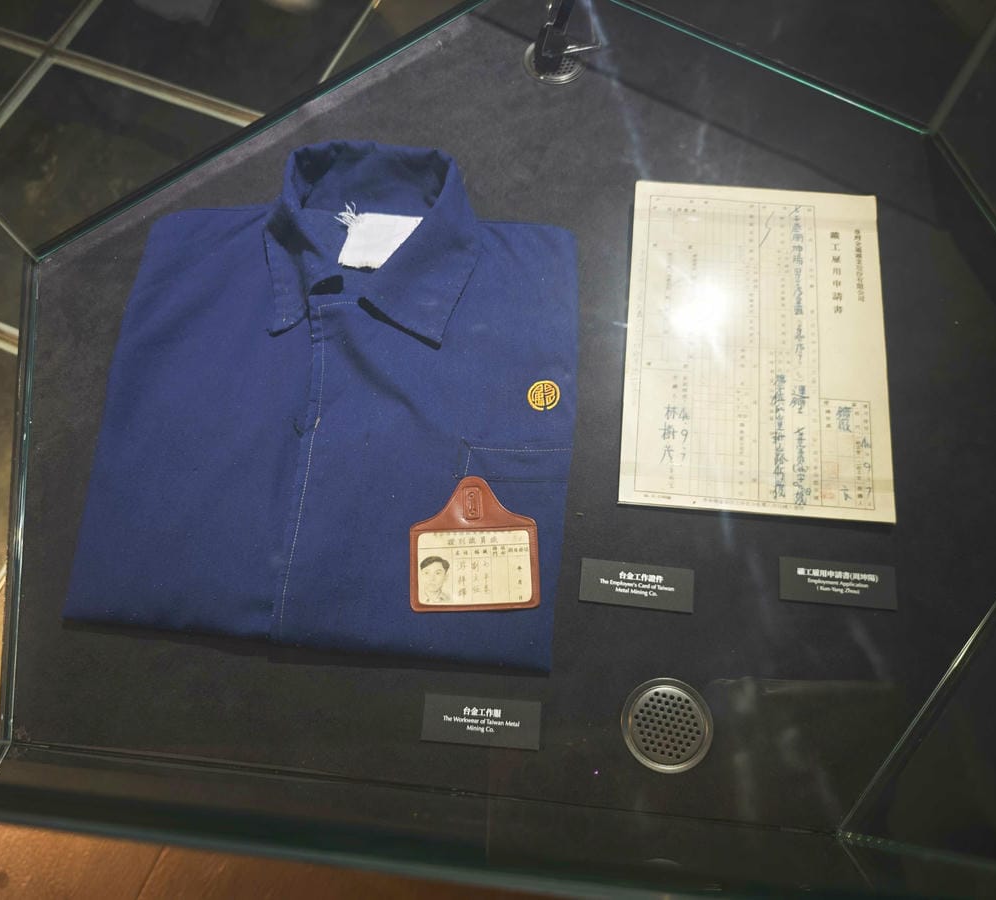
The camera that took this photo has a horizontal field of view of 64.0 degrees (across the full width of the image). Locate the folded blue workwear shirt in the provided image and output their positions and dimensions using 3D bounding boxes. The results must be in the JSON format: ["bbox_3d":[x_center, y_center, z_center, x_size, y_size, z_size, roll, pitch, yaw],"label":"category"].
[{"bbox_3d":[-0.134,-0.059,0.661,0.385,0.055,0.441,3,69,4],"label":"folded blue workwear shirt"}]

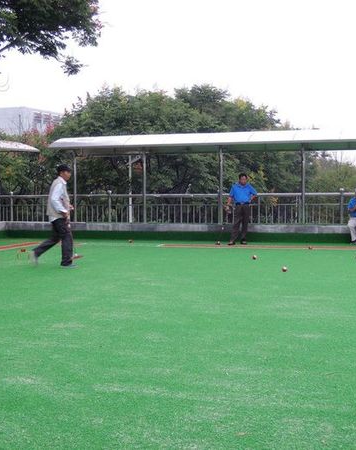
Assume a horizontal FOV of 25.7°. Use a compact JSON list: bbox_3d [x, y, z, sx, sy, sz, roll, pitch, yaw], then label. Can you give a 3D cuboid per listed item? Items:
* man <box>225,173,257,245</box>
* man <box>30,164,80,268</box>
[{"bbox_3d":[1.485,-0.374,18.300,0.700,1.677,0.420,0,2,7],"label":"man"},{"bbox_3d":[-2.019,-0.141,12.750,0.800,1.680,0.520,0,2,5],"label":"man"}]

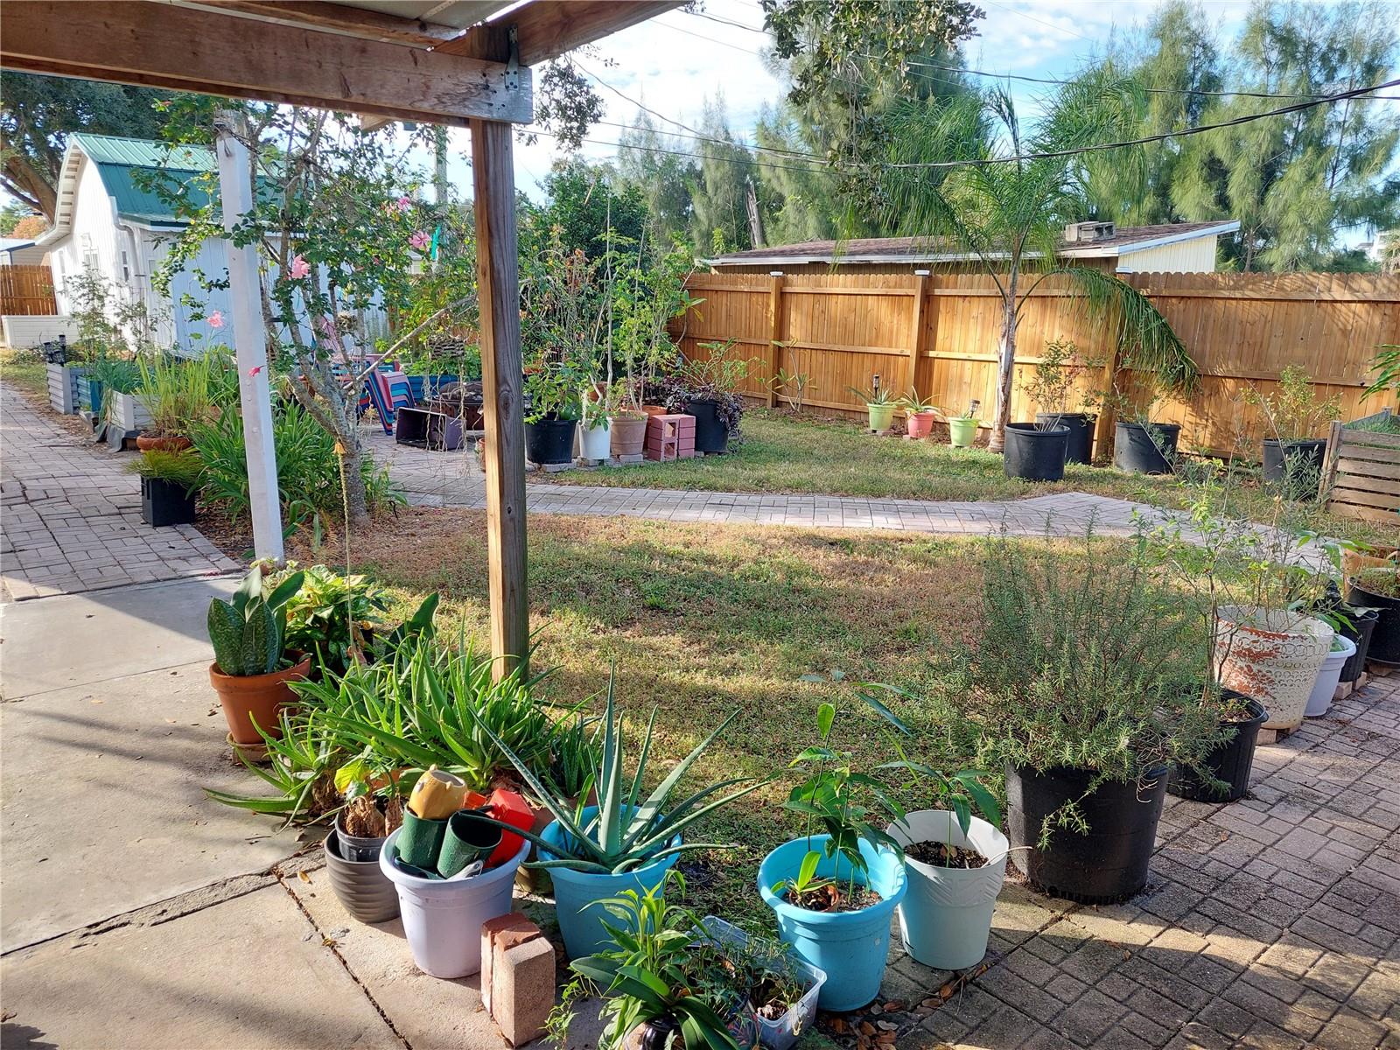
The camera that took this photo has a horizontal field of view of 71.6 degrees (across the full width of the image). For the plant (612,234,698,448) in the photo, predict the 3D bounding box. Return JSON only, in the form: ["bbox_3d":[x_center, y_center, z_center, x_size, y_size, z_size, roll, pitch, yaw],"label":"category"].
[{"bbox_3d":[-0.434,-1.667,9.269,0.830,2.000,0.750,1,13,0],"label":"plant"}]

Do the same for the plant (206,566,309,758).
[{"bbox_3d":[-1.558,0.469,3.458,0.335,0.655,0.335,0,13,0],"label":"plant"}]

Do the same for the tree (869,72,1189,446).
[{"bbox_3d":[3.371,-2.558,9.760,3.350,3.720,3.000,1,13,0],"label":"tree"}]

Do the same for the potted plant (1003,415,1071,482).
[{"bbox_3d":[3.058,-0.660,8.811,0.560,0.460,0.560,0,13,0],"label":"potted plant"}]

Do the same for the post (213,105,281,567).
[{"bbox_3d":[-2.228,-0.778,4.809,0.095,2.400,0.095,2,14,6],"label":"post"}]

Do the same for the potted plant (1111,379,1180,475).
[{"bbox_3d":[4.230,-0.949,9.218,0.630,0.870,0.580,1,13,0],"label":"potted plant"}]

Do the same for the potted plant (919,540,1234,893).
[{"bbox_3d":[1.052,0.518,2.724,0.800,1.000,0.760,6,14,24],"label":"potted plant"}]

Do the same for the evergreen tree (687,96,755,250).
[{"bbox_3d":[0.754,-9.332,30.703,2.600,7.980,2.600,0,13,0],"label":"evergreen tree"}]

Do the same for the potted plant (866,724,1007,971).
[{"bbox_3d":[0.594,0.789,2.440,0.350,0.600,0.350,4,13,16],"label":"potted plant"}]

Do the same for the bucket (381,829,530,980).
[{"bbox_3d":[-0.601,0.924,2.416,0.350,0.285,0.350,0,13,0],"label":"bucket"}]

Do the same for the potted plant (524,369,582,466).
[{"bbox_3d":[-1.405,-1.004,9.138,0.580,0.860,0.580,0,13,0],"label":"potted plant"}]

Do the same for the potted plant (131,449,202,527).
[{"bbox_3d":[-3.320,-0.259,6.054,0.400,0.460,0.400,-7,14,-29],"label":"potted plant"}]

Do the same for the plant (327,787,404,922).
[{"bbox_3d":[-0.868,0.861,2.571,0.235,0.335,0.235,0,13,0],"label":"plant"}]

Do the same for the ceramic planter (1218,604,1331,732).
[{"bbox_3d":[2.146,0.546,3.681,0.385,0.370,0.385,1,13,0],"label":"ceramic planter"}]

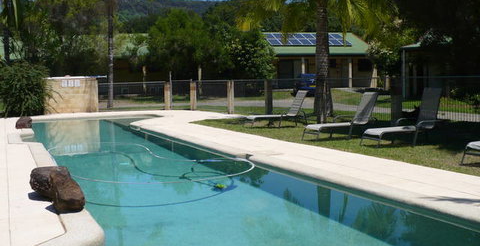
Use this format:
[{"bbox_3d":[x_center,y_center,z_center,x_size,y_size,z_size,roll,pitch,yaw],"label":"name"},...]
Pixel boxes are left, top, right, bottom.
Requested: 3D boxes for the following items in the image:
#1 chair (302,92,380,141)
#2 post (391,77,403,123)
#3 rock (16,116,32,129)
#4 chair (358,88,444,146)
[{"bbox_3d":[2.120,-0.150,11.016,1.480,0.970,0.640,-1,4,-19],"label":"chair"},{"bbox_3d":[4.500,-0.593,14.794,0.260,1.330,0.260,-3,5,-40],"label":"post"},{"bbox_3d":[-5.859,-0.036,13.981,0.420,0.330,0.420,0,4,0],"label":"rock"},{"bbox_3d":[3.000,-0.106,9.736,1.420,1.060,0.640,-1,4,-19],"label":"chair"}]

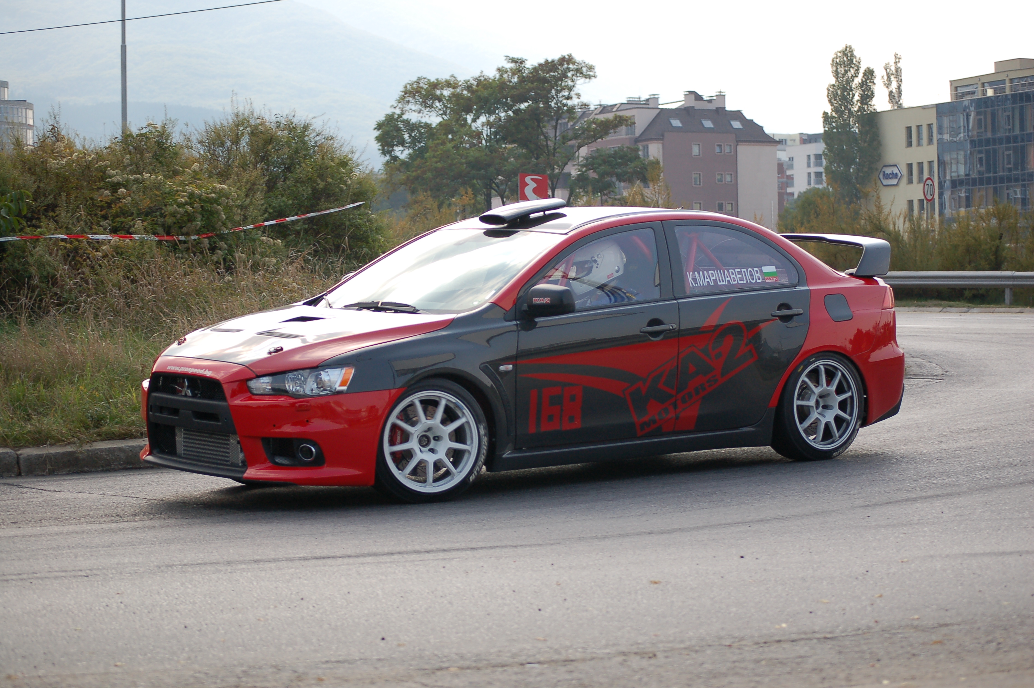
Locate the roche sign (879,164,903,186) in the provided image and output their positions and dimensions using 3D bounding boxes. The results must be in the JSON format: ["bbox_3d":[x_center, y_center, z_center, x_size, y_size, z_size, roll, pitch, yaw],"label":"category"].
[{"bbox_3d":[34.120,-15.404,236.000,0.250,1.900,3.500,-2,2,-27],"label":"roche sign"}]

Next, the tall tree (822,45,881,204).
[{"bbox_3d":[30.591,-16.864,235.308,5.366,20.524,5.098,-1,2,0],"label":"tall tree"}]

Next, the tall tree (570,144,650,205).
[{"bbox_3d":[5.711,-8.090,160.127,4.905,8.445,4.905,-1,2,0],"label":"tall tree"}]

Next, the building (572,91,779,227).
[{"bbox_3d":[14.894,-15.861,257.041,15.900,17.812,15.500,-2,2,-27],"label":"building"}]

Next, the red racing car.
[{"bbox_3d":[0.050,-0.045,13.999,4.500,1.470,1.840,-4,5,-38],"label":"red racing car"}]

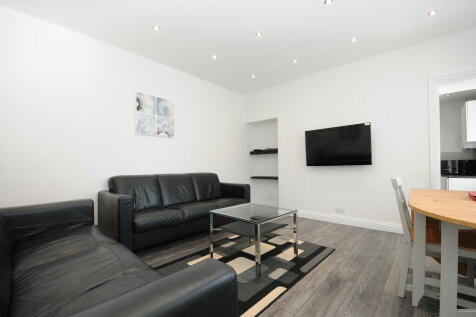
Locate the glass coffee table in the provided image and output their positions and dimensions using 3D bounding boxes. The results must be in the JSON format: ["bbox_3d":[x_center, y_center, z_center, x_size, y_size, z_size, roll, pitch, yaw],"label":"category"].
[{"bbox_3d":[0.168,0.816,2.166,0.660,0.473,0.680,-2,-2,43],"label":"glass coffee table"}]

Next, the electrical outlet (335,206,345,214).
[{"bbox_3d":[1.678,0.859,3.268,0.144,0.085,0.016,-2,-2,41],"label":"electrical outlet"}]

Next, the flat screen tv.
[{"bbox_3d":[1.604,-0.196,3.242,0.965,0.616,0.069,-2,1,41],"label":"flat screen tv"}]

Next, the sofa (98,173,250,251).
[{"bbox_3d":[-0.849,0.675,3.234,0.827,0.827,2.118,-2,-2,43],"label":"sofa"}]

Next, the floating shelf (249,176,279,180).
[{"bbox_3d":[0.668,0.450,4.491,0.808,0.044,0.197,-2,-2,41],"label":"floating shelf"}]

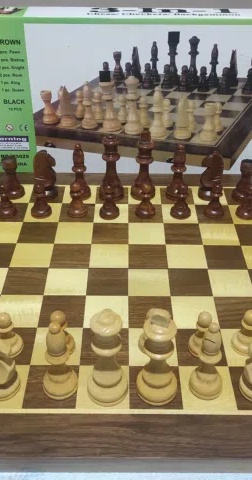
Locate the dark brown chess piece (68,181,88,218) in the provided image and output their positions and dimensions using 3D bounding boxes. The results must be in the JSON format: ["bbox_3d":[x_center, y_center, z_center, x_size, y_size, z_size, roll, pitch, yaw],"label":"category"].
[{"bbox_3d":[-0.068,-0.059,0.650,0.029,0.049,0.029,0,38,0],"label":"dark brown chess piece"}]

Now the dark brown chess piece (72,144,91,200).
[{"bbox_3d":[-0.070,-0.104,0.683,0.033,0.083,0.033,0,37,0],"label":"dark brown chess piece"}]

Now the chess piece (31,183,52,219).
[{"bbox_3d":[-0.120,-0.057,0.649,0.029,0.048,0.029,0,38,0],"label":"chess piece"}]

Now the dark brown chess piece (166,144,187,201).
[{"bbox_3d":[0.079,-0.103,0.684,0.033,0.083,0.033,0,37,0],"label":"dark brown chess piece"}]

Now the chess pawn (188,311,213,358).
[{"bbox_3d":[0.068,0.078,0.395,0.025,0.041,0.025,0,37,0],"label":"chess pawn"}]

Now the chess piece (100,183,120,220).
[{"bbox_3d":[-0.023,-0.056,0.648,0.029,0.048,0.029,0,38,0],"label":"chess piece"}]

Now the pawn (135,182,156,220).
[{"bbox_3d":[0.028,-0.057,0.649,0.029,0.049,0.029,0,38,0],"label":"pawn"}]

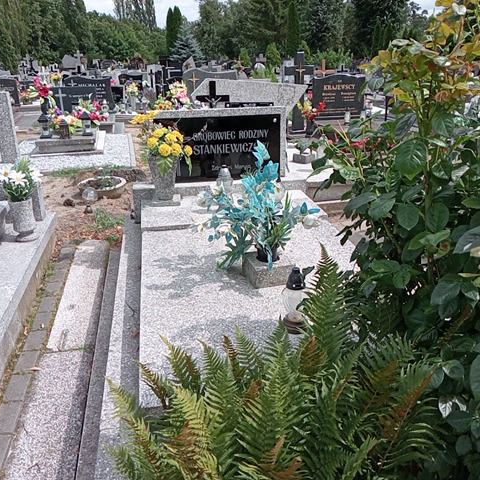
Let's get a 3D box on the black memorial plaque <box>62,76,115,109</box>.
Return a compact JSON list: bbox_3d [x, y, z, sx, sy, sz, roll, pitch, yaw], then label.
[{"bbox_3d":[-2.920,-2.801,9.905,0.960,0.630,0.140,-4,20,-12],"label":"black memorial plaque"}]

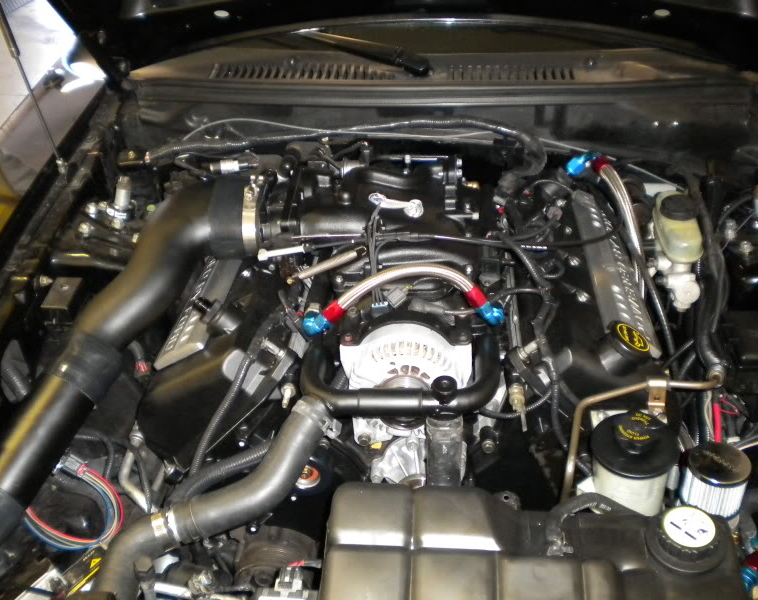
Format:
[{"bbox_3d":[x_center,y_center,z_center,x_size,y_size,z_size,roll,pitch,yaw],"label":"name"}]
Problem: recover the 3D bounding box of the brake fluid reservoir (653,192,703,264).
[{"bbox_3d":[0.466,-0.108,1.259,0.072,0.082,0.085,1,36,4],"label":"brake fluid reservoir"}]

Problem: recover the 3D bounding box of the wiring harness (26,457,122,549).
[{"bbox_3d":[-0.382,0.255,1.015,0.115,0.060,0.105,1,36,4],"label":"wiring harness"}]

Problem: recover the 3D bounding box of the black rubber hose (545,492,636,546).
[{"bbox_3d":[0.232,0.241,0.883,0.095,0.040,0.040,1,36,4],"label":"black rubber hose"}]

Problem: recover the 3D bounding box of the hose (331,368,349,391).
[{"bbox_3d":[-0.049,0.102,1.035,0.024,0.025,0.030,1,36,4],"label":"hose"}]

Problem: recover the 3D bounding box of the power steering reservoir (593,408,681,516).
[{"bbox_3d":[0.298,0.194,0.939,0.096,0.130,0.096,-2,36,6],"label":"power steering reservoir"}]

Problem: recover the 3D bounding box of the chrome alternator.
[{"bbox_3d":[0.036,0.097,1.035,0.165,0.155,0.155,1,32,4],"label":"chrome alternator"}]

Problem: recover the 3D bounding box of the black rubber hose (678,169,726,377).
[{"bbox_3d":[0.477,-0.064,1.198,0.065,0.085,0.470,5,36,9],"label":"black rubber hose"}]

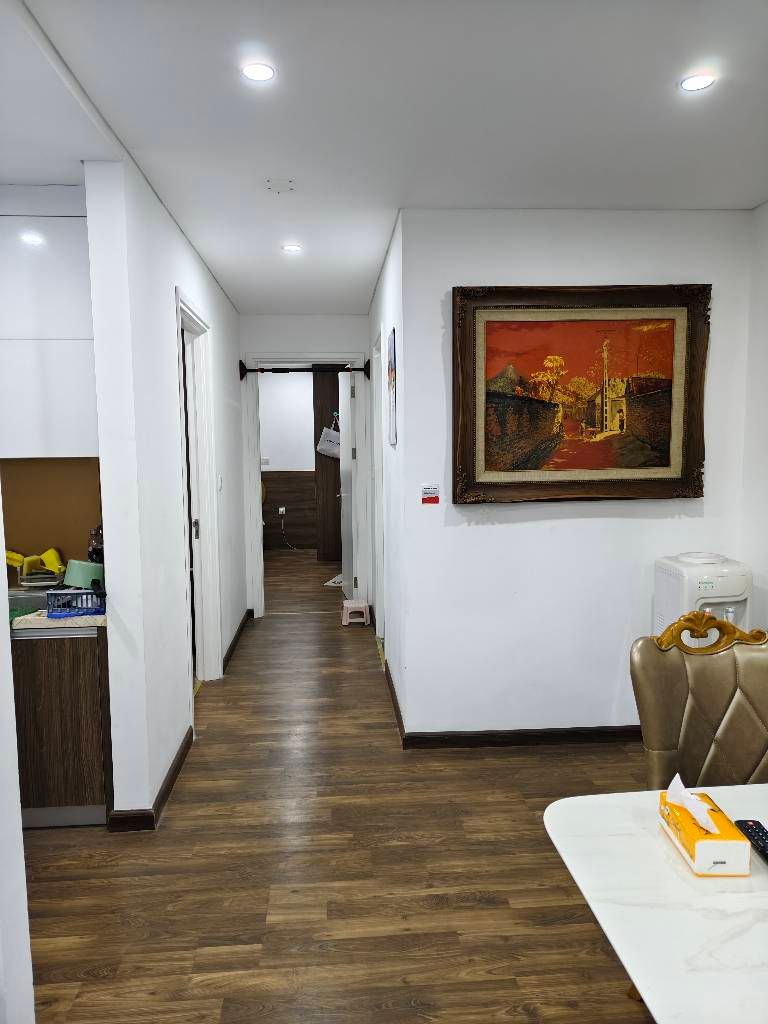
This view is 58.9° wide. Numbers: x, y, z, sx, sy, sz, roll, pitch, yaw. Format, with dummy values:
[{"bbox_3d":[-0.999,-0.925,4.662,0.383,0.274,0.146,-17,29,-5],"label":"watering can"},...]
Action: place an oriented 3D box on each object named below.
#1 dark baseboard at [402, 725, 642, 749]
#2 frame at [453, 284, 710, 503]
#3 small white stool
[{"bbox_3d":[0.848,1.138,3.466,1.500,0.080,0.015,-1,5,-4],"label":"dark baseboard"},{"bbox_3d":[0.950,-0.564,3.289,1.250,1.010,0.060,-1,5,-4],"label":"frame"},{"bbox_3d":[-0.243,0.880,5.884,0.235,0.165,0.210,-1,5,-4],"label":"small white stool"}]

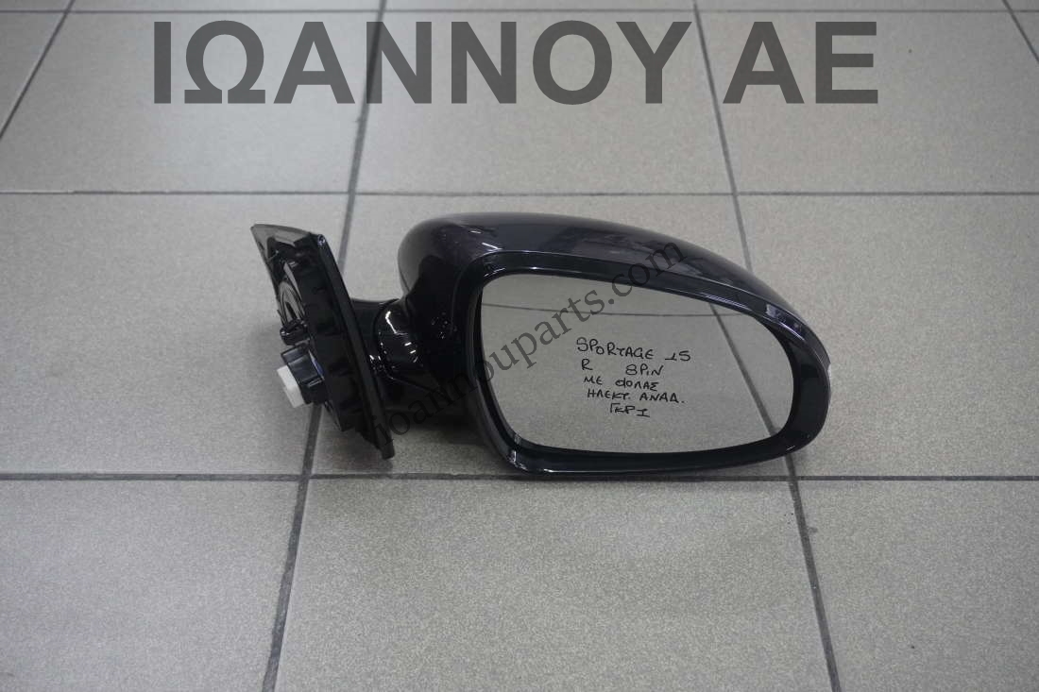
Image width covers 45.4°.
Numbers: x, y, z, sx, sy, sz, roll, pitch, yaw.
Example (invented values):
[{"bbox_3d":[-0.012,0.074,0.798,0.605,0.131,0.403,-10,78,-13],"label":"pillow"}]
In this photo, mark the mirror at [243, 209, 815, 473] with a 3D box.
[{"bbox_3d":[0.006,-0.030,0.840,0.383,0.188,0.166,0,43,0],"label":"mirror"}]

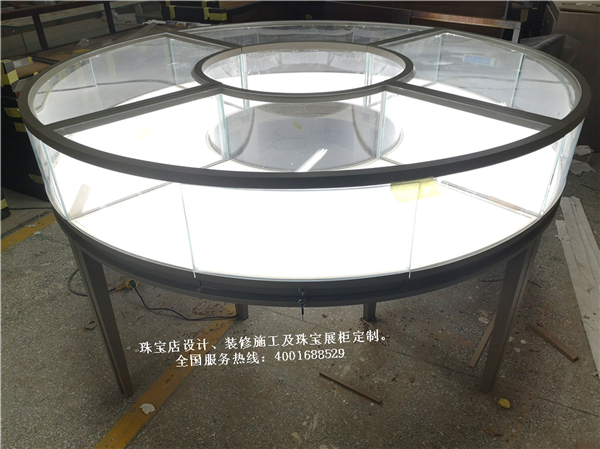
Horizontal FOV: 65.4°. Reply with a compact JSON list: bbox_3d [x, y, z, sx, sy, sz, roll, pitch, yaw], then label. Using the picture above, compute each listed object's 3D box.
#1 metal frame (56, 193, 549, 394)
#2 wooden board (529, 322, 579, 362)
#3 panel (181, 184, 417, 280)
[{"bbox_3d":[0.021,-0.052,2.035,1.862,0.745,1.862,-1,32,1],"label":"metal frame"},{"bbox_3d":[1.026,0.474,1.895,0.035,0.015,0.211,-15,35,-21],"label":"wooden board"},{"bbox_3d":[0.000,0.024,1.037,0.502,0.247,0.041,0,32,1],"label":"panel"}]

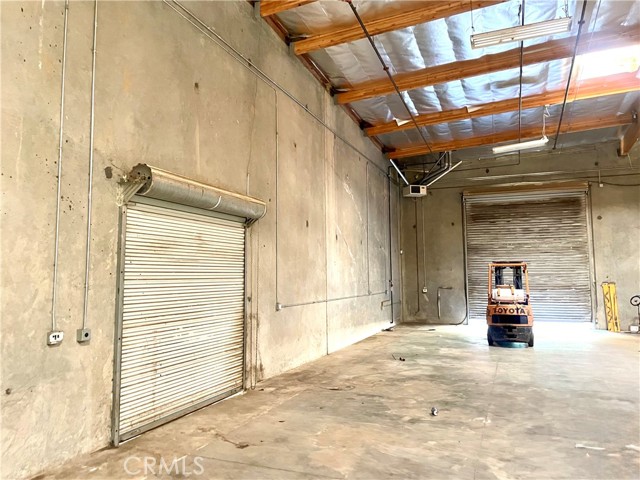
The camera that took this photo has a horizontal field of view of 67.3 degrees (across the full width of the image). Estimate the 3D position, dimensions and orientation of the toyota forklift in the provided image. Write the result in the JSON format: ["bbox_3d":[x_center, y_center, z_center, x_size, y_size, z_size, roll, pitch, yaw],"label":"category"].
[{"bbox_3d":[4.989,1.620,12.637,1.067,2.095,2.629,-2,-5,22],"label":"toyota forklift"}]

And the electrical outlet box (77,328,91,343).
[{"bbox_3d":[-2.234,0.909,4.556,0.059,0.112,0.094,-2,-5,22],"label":"electrical outlet box"}]

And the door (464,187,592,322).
[{"bbox_3d":[7.056,0.558,16.451,3.953,4.546,0.168,-2,-5,22],"label":"door"}]

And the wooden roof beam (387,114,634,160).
[{"bbox_3d":[5.868,-3.324,15.573,7.323,0.376,0.128,-5,-6,21],"label":"wooden roof beam"}]

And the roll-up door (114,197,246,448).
[{"bbox_3d":[-1.615,0.920,6.160,0.138,2.510,2.510,-2,-5,22],"label":"roll-up door"}]

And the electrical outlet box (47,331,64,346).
[{"bbox_3d":[-2.345,0.879,4.278,0.049,0.109,0.124,-2,-5,22],"label":"electrical outlet box"}]

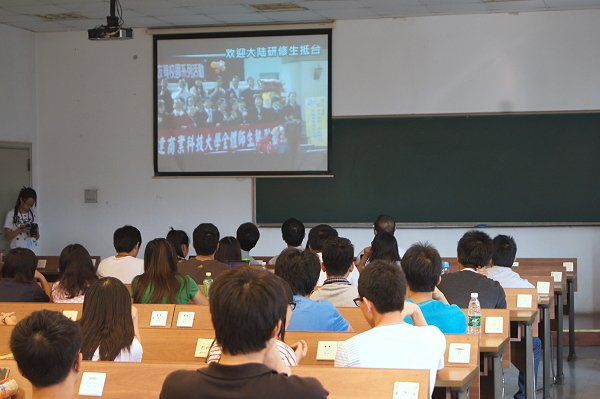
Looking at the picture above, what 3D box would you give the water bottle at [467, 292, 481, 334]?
[{"bbox_3d":[0.861,0.576,6.767,0.065,0.225,0.065,0,0,15],"label":"water bottle"}]

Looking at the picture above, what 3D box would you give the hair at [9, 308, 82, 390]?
[{"bbox_3d":[-0.763,0.450,4.100,0.205,0.235,0.235,0,0,15],"label":"hair"}]

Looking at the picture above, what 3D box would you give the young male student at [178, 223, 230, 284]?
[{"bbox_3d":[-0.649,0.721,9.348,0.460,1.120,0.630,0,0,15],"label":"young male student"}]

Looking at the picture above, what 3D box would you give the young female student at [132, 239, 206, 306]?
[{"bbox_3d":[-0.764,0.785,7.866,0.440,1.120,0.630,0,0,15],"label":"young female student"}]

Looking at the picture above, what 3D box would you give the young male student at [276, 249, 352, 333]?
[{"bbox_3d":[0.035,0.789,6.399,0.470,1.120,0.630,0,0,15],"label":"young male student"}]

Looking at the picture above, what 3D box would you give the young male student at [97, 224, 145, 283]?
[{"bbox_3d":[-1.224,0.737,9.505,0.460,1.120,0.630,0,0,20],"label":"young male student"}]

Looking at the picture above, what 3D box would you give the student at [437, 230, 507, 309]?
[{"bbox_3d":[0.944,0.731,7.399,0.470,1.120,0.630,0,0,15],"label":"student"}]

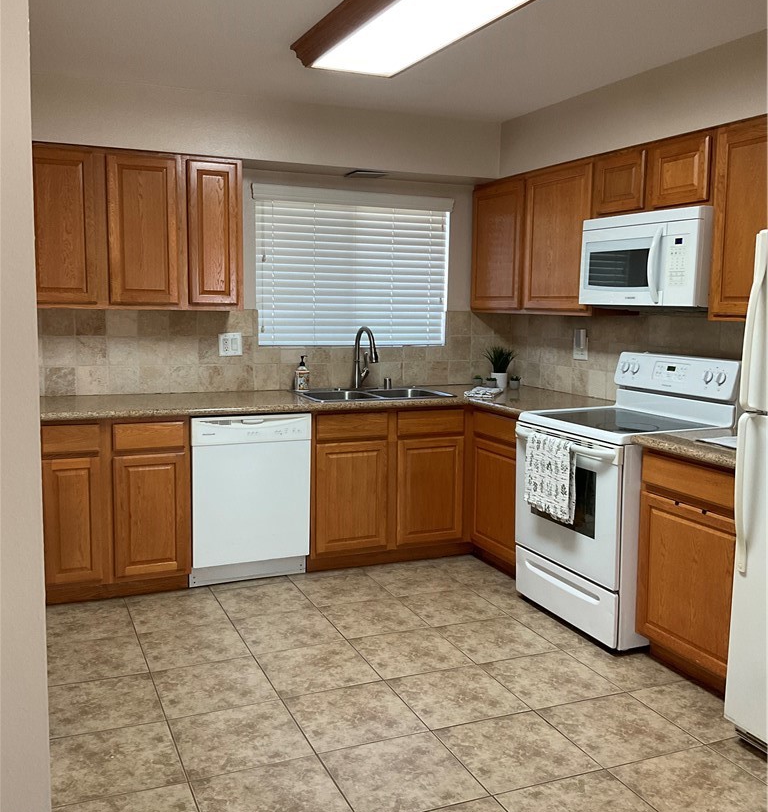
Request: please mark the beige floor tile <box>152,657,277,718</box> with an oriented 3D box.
[{"bbox_3d":[-0.637,1.052,3.217,0.402,0.010,0.402,-2,8,-23],"label":"beige floor tile"}]

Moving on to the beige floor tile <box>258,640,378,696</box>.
[{"bbox_3d":[-0.266,1.039,3.380,0.402,0.010,0.404,-2,8,-23],"label":"beige floor tile"}]

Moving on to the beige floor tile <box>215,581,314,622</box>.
[{"bbox_3d":[-0.585,0.941,4.125,0.402,0.010,0.404,-2,8,-23],"label":"beige floor tile"}]

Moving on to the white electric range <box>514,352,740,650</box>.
[{"bbox_3d":[1.069,0.380,3.912,0.670,1.200,0.762,-2,8,-23],"label":"white electric range"}]

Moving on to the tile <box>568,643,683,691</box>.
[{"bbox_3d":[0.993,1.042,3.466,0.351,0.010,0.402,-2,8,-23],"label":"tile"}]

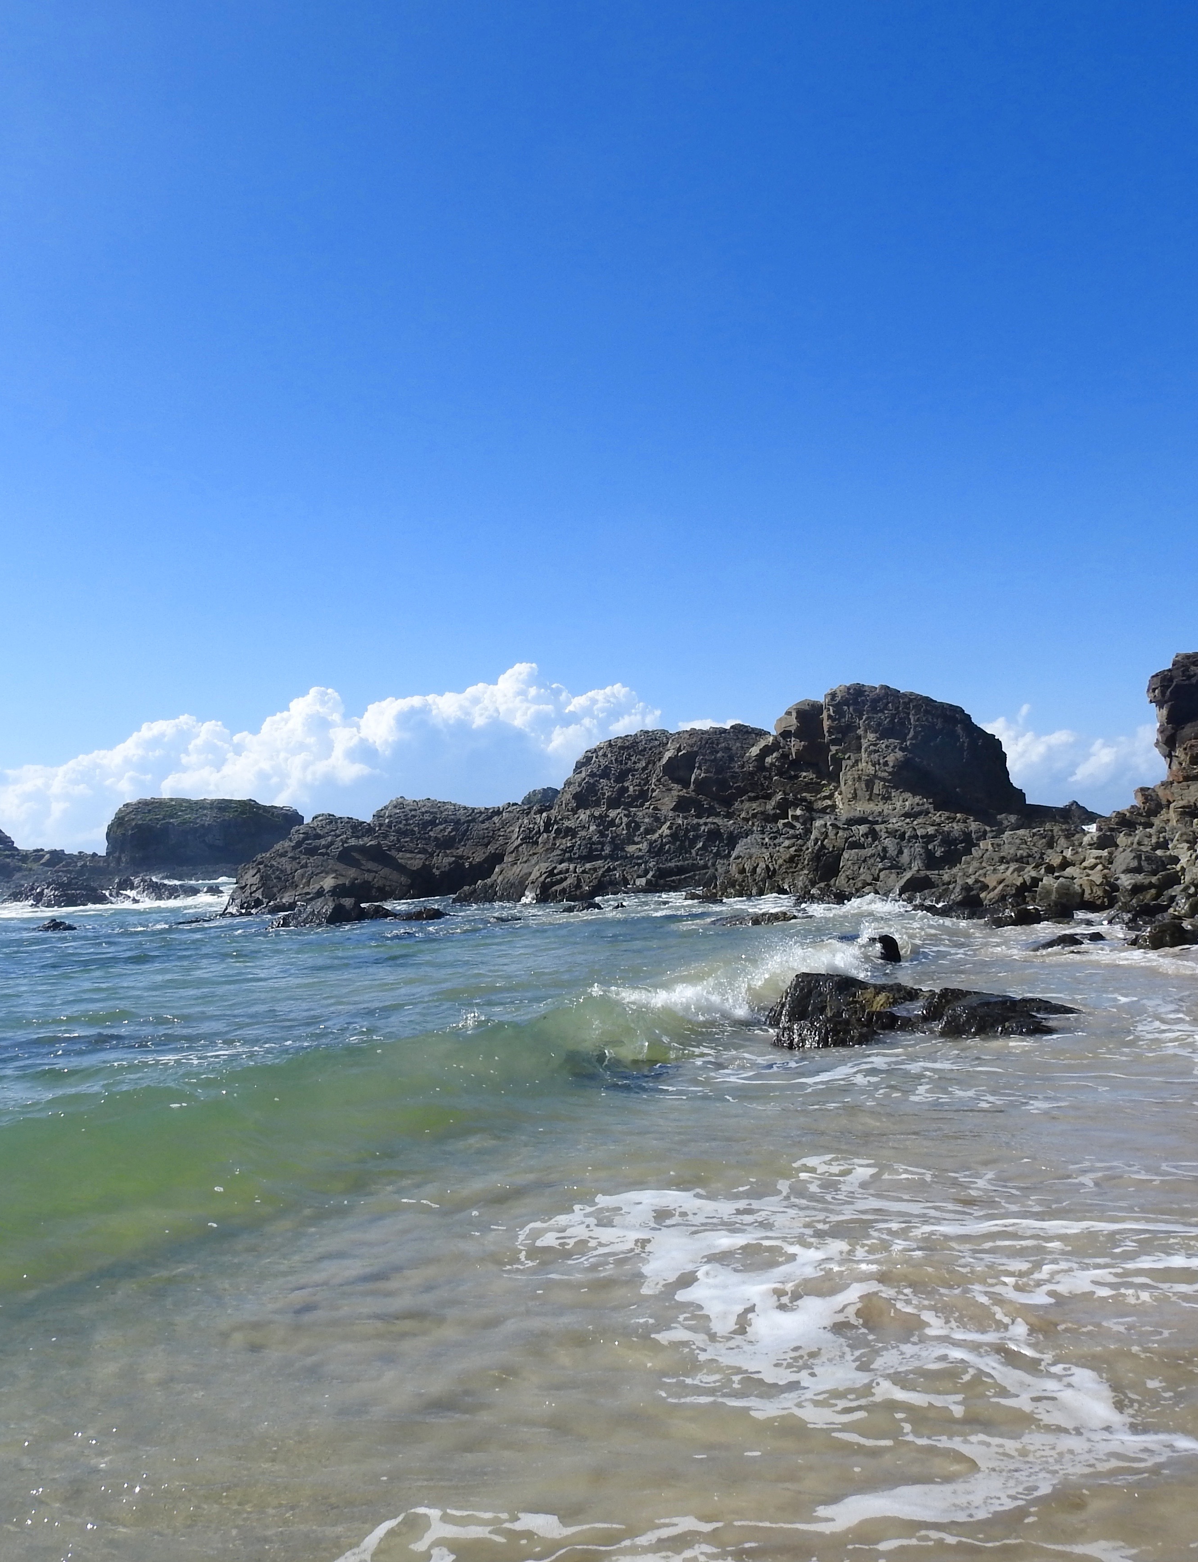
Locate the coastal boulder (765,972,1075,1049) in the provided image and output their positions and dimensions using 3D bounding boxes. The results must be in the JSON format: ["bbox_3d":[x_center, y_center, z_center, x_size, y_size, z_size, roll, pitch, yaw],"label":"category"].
[{"bbox_3d":[2.659,1.884,12.030,2.500,0.580,1.500,-3,-3,12],"label":"coastal boulder"}]

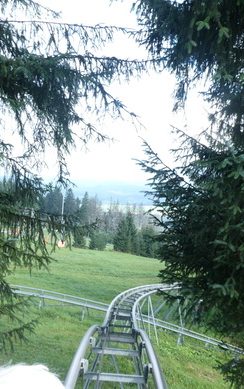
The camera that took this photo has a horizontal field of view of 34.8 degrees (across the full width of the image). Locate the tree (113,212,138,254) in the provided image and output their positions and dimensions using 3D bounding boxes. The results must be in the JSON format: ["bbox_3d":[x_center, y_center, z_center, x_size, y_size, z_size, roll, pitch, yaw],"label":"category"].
[{"bbox_3d":[0.550,6.150,62.000,3.800,6.600,3.700,1,1,0],"label":"tree"}]

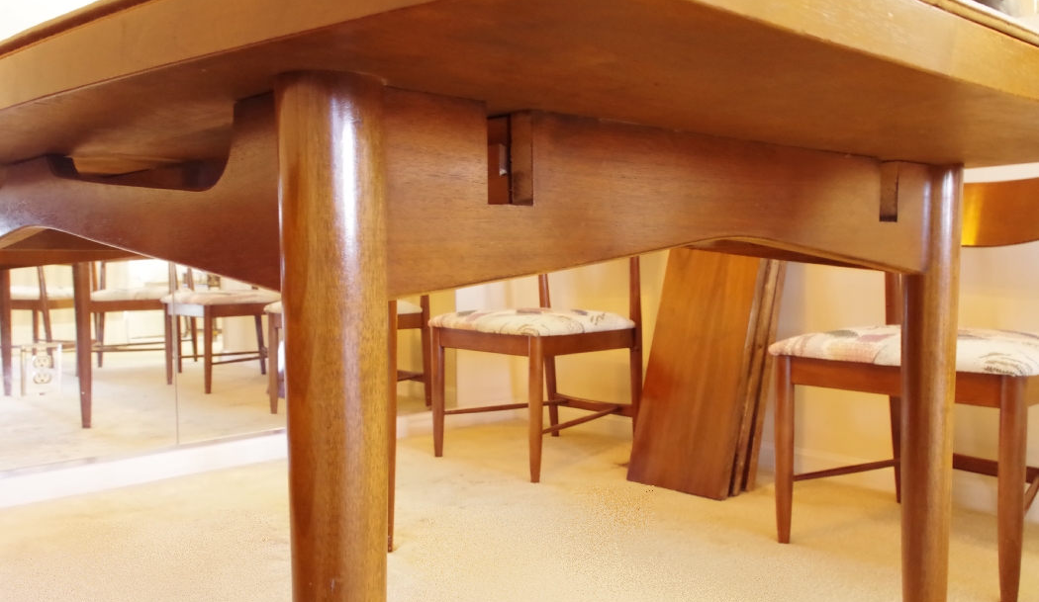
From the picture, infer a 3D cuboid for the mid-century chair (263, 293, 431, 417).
[{"bbox_3d":[-0.709,0.063,3.345,0.480,0.830,0.565,2,3,45],"label":"mid-century chair"}]

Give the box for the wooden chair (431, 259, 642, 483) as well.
[{"bbox_3d":[0.078,0.095,2.561,0.565,0.830,0.480,-1,3,-45],"label":"wooden chair"}]

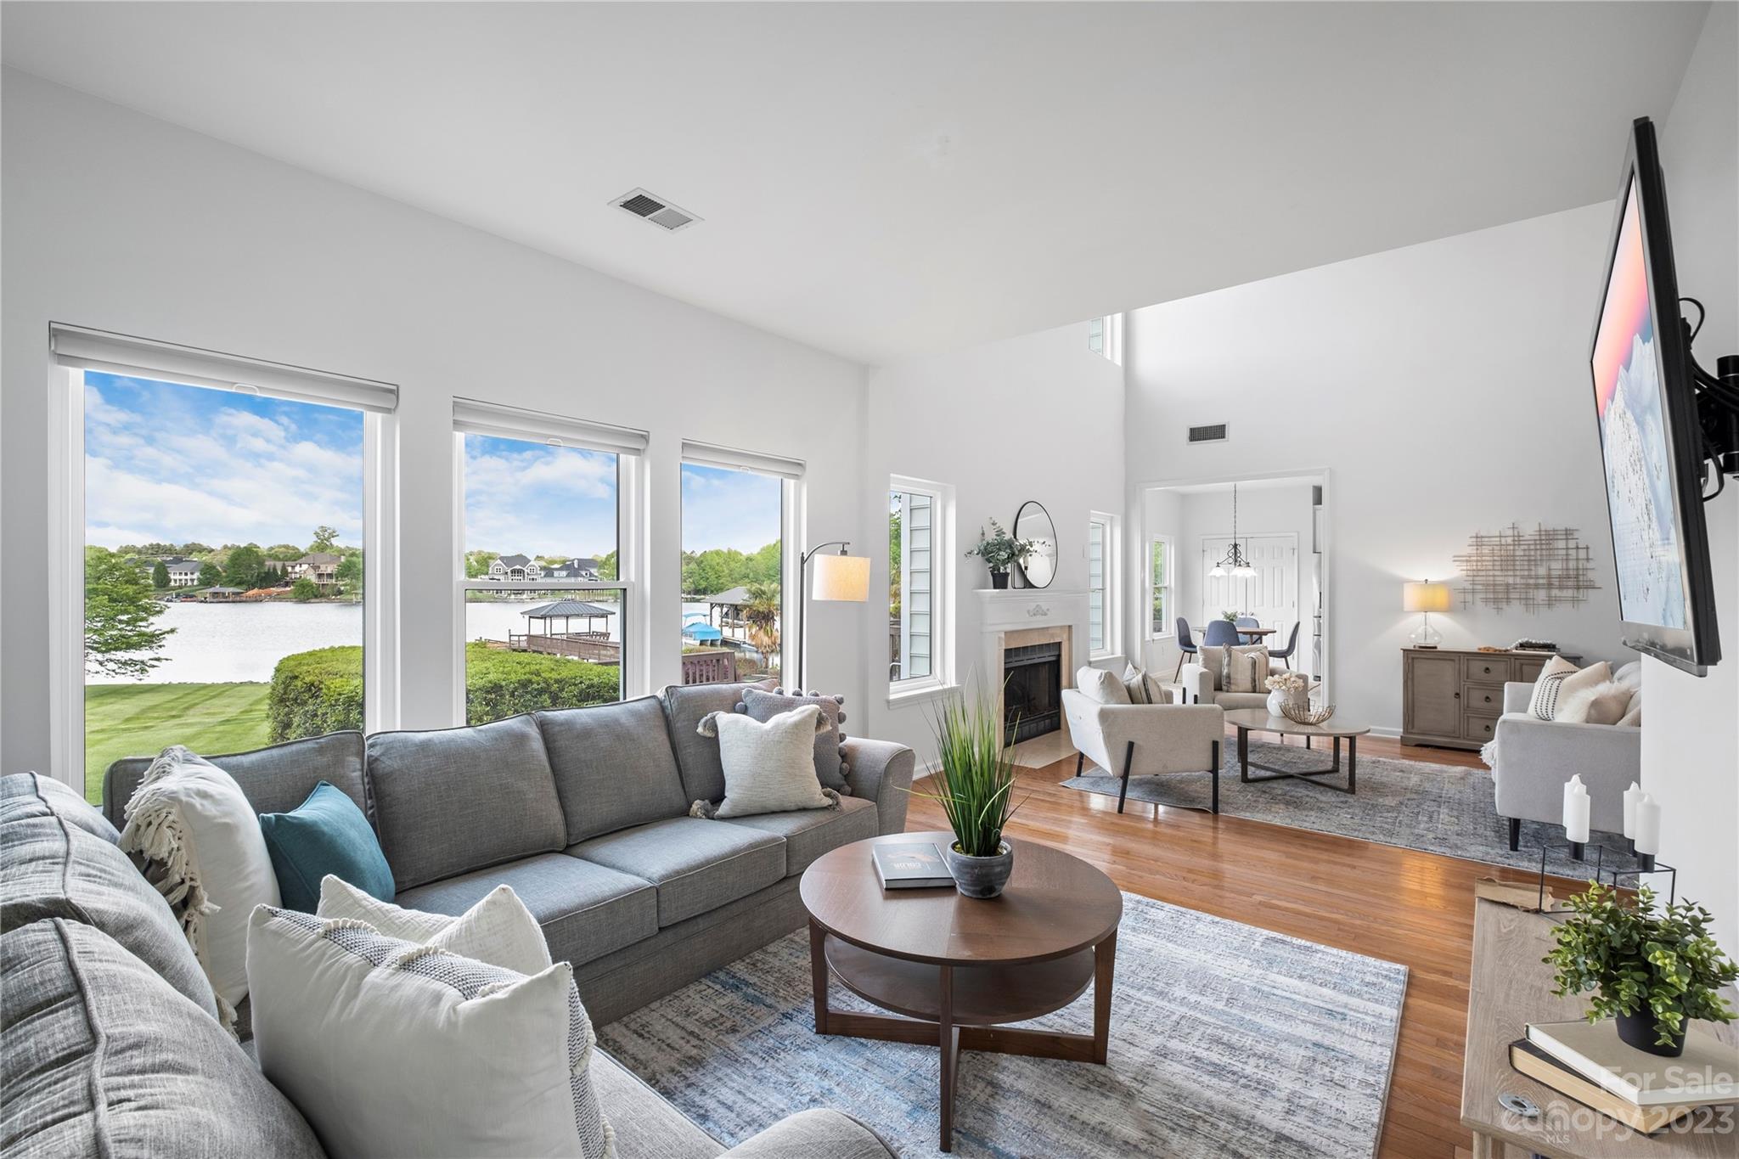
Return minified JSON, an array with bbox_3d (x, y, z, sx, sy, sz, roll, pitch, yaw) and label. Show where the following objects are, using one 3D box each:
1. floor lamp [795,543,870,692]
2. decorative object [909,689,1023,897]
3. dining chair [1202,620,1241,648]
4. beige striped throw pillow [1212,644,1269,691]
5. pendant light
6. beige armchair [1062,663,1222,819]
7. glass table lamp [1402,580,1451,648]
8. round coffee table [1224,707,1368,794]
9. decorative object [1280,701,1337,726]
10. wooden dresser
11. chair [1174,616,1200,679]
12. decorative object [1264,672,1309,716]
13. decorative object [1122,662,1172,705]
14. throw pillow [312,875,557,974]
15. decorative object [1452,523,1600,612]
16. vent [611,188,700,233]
[{"bbox_3d":[-0.251,0.576,3.863,0.540,1.560,0.300,0,0,22],"label":"floor lamp"},{"bbox_3d":[0.290,0.604,2.075,0.320,0.570,0.290,0,0,0],"label":"decorative object"},{"bbox_3d":[4.590,0.957,9.280,0.450,0.855,0.530,0,0,39],"label":"dining chair"},{"bbox_3d":[3.136,0.753,6.080,0.430,0.420,0.150,0,-11,13],"label":"beige striped throw pillow"},{"bbox_3d":[4.820,-0.635,9.550,0.580,1.260,0.580,0,0,39],"label":"pendant light"},{"bbox_3d":[1.725,0.972,4.690,0.740,0.820,0.840,0,0,1],"label":"beige armchair"},{"bbox_3d":[4.673,0.290,6.070,0.316,0.580,0.316,0,0,39],"label":"glass table lamp"},{"bbox_3d":[2.970,1.187,5.090,0.900,0.397,0.900,0,0,39],"label":"round coffee table"},{"bbox_3d":[2.906,0.885,4.790,0.320,0.130,0.320,0,0,41],"label":"decorative object"},{"bbox_3d":[4.953,0.982,5.818,1.085,0.805,0.380,0,0,39],"label":"wooden dresser"},{"bbox_3d":[4.450,0.957,9.800,0.530,0.855,0.450,0,0,39],"label":"chair"},{"bbox_3d":[2.915,0.800,5.080,0.250,0.310,0.250,0,0,41],"label":"decorative object"},{"bbox_3d":[1.800,0.745,4.570,0.160,0.430,0.450,-29,0,0],"label":"decorative object"},{"bbox_3d":[-0.830,0.755,1.460,0.430,0.420,0.150,0,28,14],"label":"throw pillow"},{"bbox_3d":[5.154,-0.094,5.712,0.881,0.721,0.040,0,0,41],"label":"decorative object"},{"bbox_3d":[-0.800,-1.378,2.735,0.190,0.020,0.300,0,0,41],"label":"vent"}]

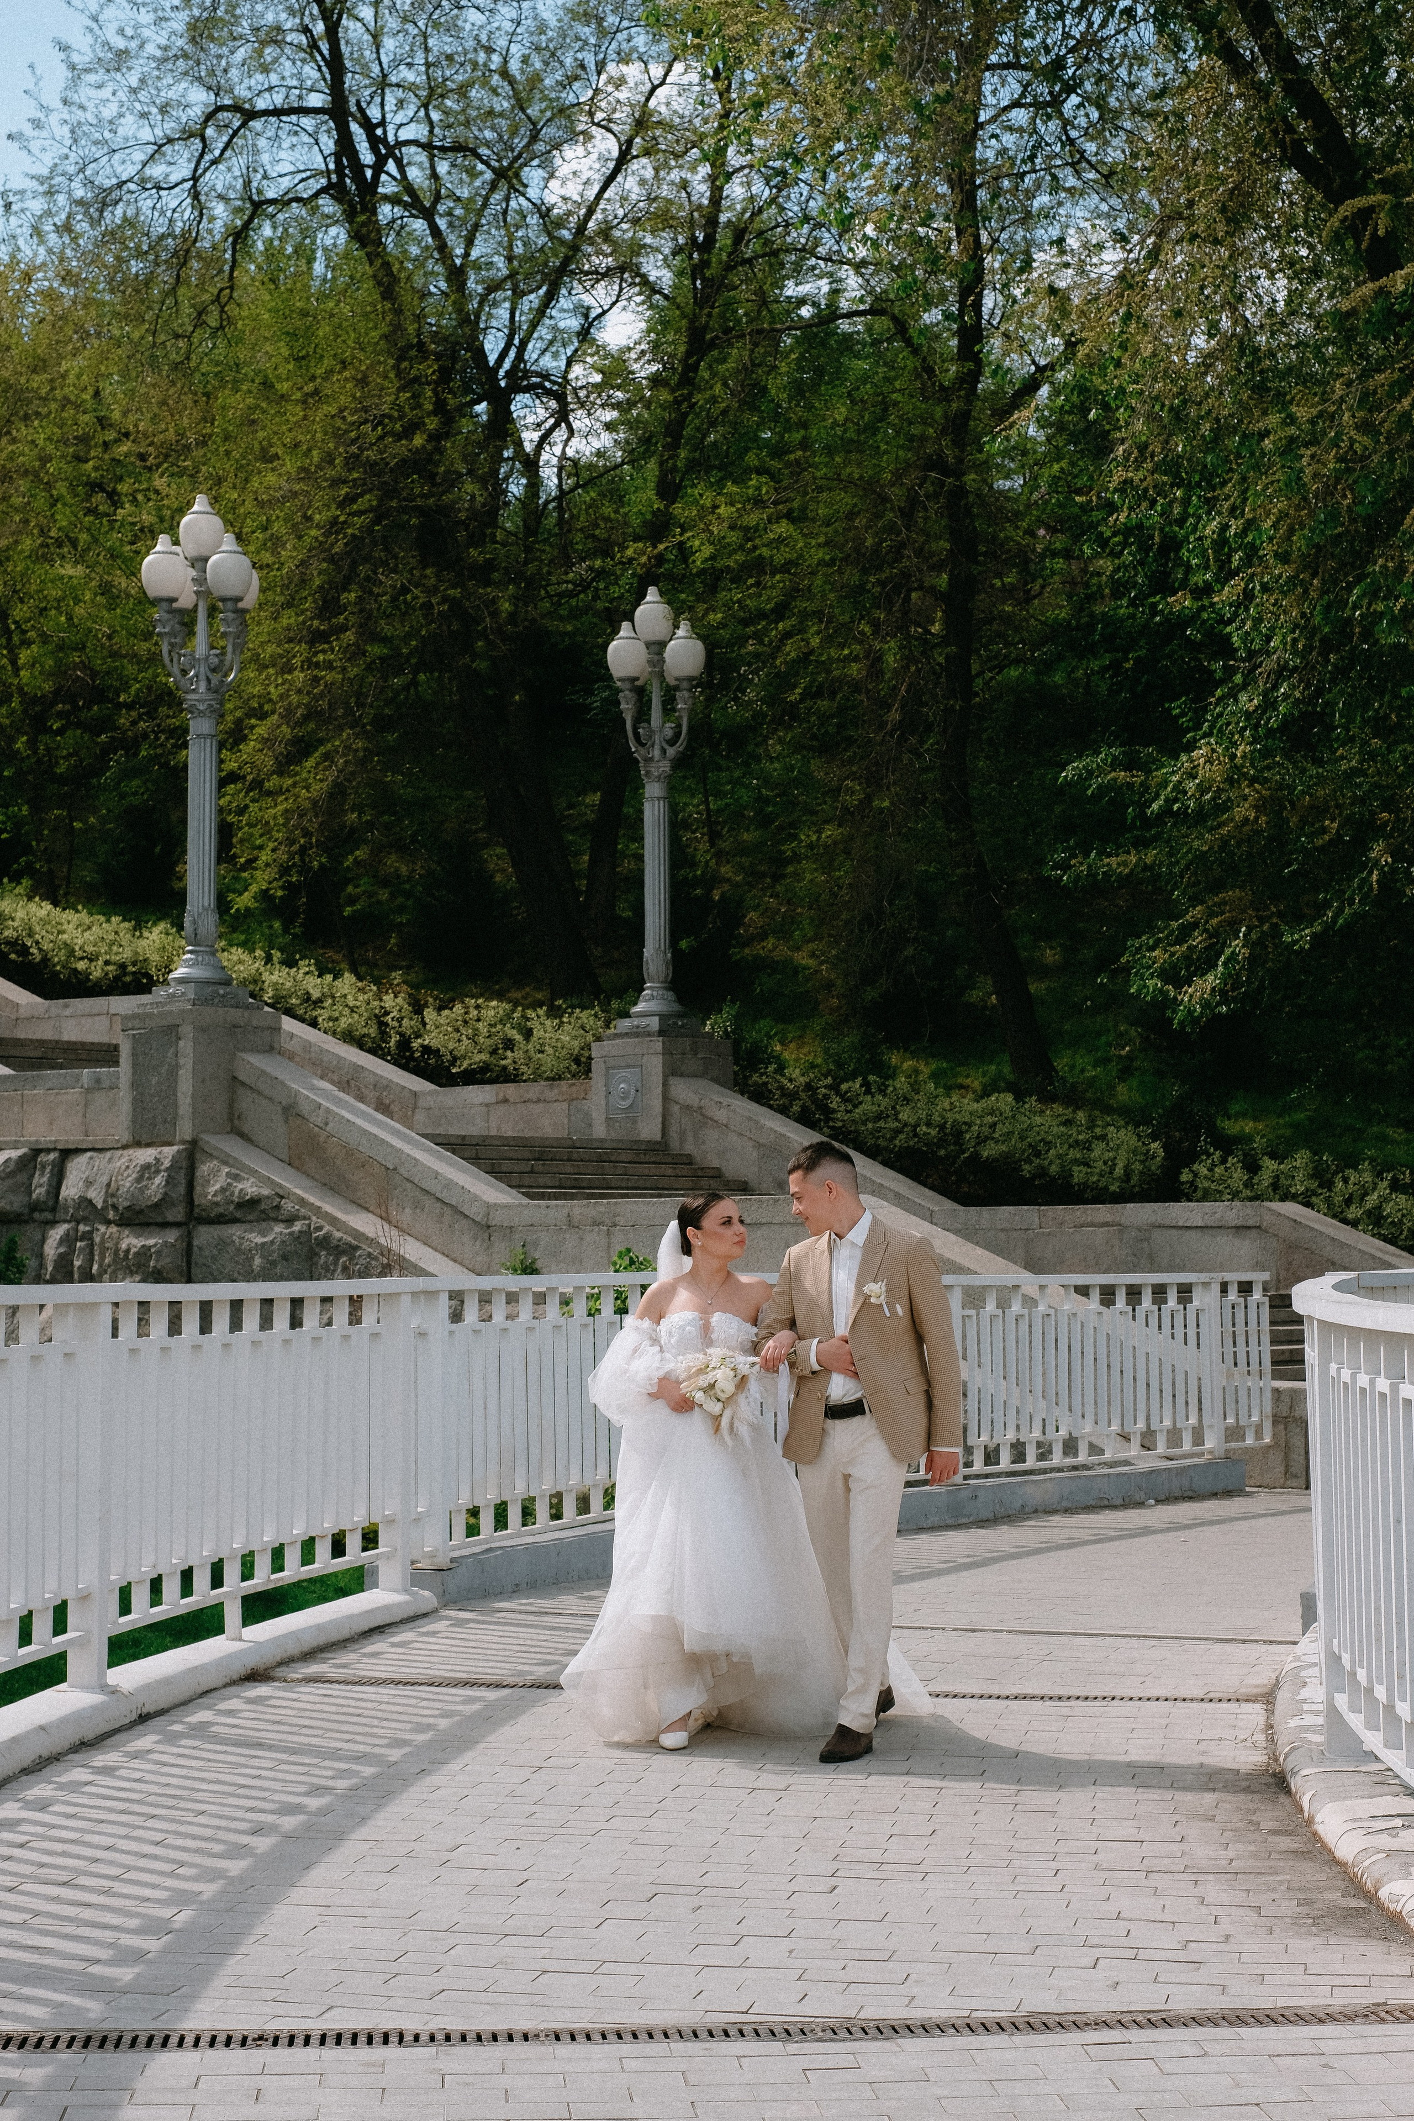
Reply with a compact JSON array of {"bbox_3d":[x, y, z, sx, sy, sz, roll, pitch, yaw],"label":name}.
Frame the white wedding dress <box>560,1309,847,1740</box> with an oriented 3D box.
[{"bbox_3d":[0.012,1.381,9.422,0.900,1.254,0.850,-1,-4,5],"label":"white wedding dress"}]

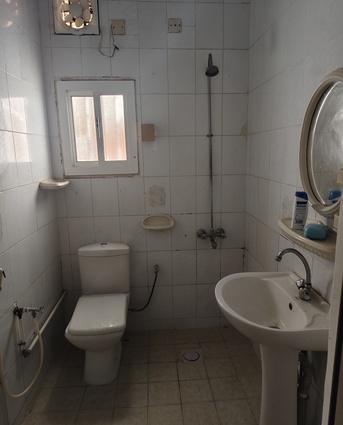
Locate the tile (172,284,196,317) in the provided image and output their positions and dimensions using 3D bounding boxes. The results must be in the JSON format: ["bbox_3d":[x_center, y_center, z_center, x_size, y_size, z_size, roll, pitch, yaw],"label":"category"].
[{"bbox_3d":[0.112,0.749,2.543,0.200,0.300,0.010,-2,11,-4],"label":"tile"}]

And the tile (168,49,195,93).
[{"bbox_3d":[0.073,-1.021,2.201,0.200,0.300,0.010,-2,11,-3],"label":"tile"}]

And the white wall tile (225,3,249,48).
[{"bbox_3d":[0.466,-1.323,2.164,0.188,0.298,0.010,-2,11,-3],"label":"white wall tile"}]

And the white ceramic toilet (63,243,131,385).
[{"bbox_3d":[-0.478,0.678,2.156,0.375,0.810,0.650,-2,11,-3],"label":"white ceramic toilet"}]

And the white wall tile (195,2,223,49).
[{"bbox_3d":[0.271,-1.317,2.156,0.200,0.300,0.010,-2,11,-3],"label":"white wall tile"}]

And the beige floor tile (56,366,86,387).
[{"bbox_3d":[-0.656,1.109,2.044,0.200,0.010,0.193,-2,11,-3],"label":"beige floor tile"}]

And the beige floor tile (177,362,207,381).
[{"bbox_3d":[0.143,1.093,2.104,0.200,0.010,0.195,-2,11,-3],"label":"beige floor tile"}]

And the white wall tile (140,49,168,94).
[{"bbox_3d":[-0.122,-1.010,2.191,0.200,0.300,0.010,-2,11,-3],"label":"white wall tile"}]

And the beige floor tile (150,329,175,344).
[{"bbox_3d":[-0.084,1.022,2.458,0.198,0.010,0.198,-2,11,-3],"label":"beige floor tile"}]

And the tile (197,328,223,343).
[{"bbox_3d":[0.312,1.017,2.506,0.200,0.010,0.200,-2,11,-4],"label":"tile"}]

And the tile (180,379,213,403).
[{"bbox_3d":[0.155,1.129,1.920,0.200,0.010,0.195,-2,11,-3],"label":"tile"}]

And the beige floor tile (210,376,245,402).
[{"bbox_3d":[0.351,1.117,1.928,0.198,0.010,0.198,-2,11,-3],"label":"beige floor tile"}]

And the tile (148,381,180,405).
[{"bbox_3d":[-0.042,1.139,1.915,0.198,0.010,0.196,-2,11,-3],"label":"tile"}]

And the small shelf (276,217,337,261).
[{"bbox_3d":[0.595,0.098,1.415,0.120,0.090,0.600,-2,11,-3],"label":"small shelf"}]

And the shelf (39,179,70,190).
[{"bbox_3d":[-0.803,-0.196,2.125,0.155,0.055,0.270,-2,11,-4],"label":"shelf"}]

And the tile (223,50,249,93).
[{"bbox_3d":[0.472,-1.028,2.223,0.188,0.298,0.010,-2,11,-3],"label":"tile"}]

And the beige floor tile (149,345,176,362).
[{"bbox_3d":[-0.075,1.054,2.270,0.200,0.010,0.193,-2,11,-3],"label":"beige floor tile"}]

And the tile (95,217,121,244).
[{"bbox_3d":[-0.497,0.180,2.386,0.200,0.300,0.010,-2,11,-4],"label":"tile"}]

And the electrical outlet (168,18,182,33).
[{"bbox_3d":[0.030,-1.308,2.124,0.090,0.090,0.020,-2,11,-3],"label":"electrical outlet"}]

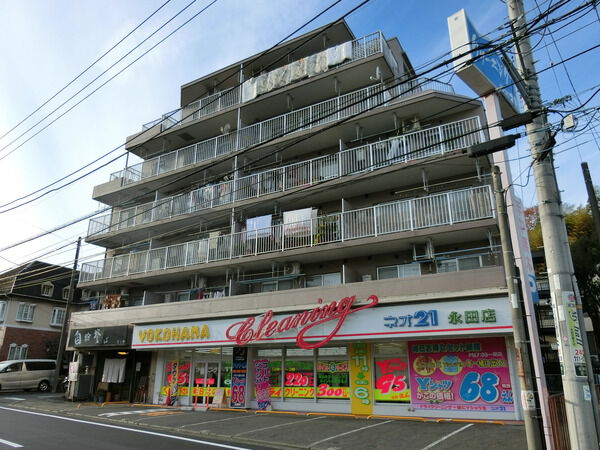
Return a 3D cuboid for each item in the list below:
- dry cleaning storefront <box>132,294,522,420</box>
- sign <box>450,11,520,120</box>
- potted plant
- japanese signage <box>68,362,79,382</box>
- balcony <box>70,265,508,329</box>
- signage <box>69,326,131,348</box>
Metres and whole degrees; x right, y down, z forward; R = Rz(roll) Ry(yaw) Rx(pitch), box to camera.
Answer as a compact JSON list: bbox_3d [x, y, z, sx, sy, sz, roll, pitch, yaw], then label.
[{"bbox_3d":[-0.455,5.613,17.767,17.150,3.800,2.000,-11,-21,28],"label":"dry cleaning storefront"},{"bbox_3d":[4.610,-3.897,10.778,2.706,1.580,0.400,17,-25,-42],"label":"sign"},{"bbox_3d":[-10.355,8.842,22.487,0.550,0.700,0.550,-11,-21,28],"label":"potted plant"},{"bbox_3d":[-12.728,8.259,24.369,0.770,1.000,0.080,-11,-21,28],"label":"japanese signage"},{"bbox_3d":[-2.787,3.809,19.783,22.550,0.920,1.600,-11,-21,28],"label":"balcony"},{"bbox_3d":[-10.562,5.879,22.704,4.700,0.970,0.220,-11,-21,28],"label":"signage"}]

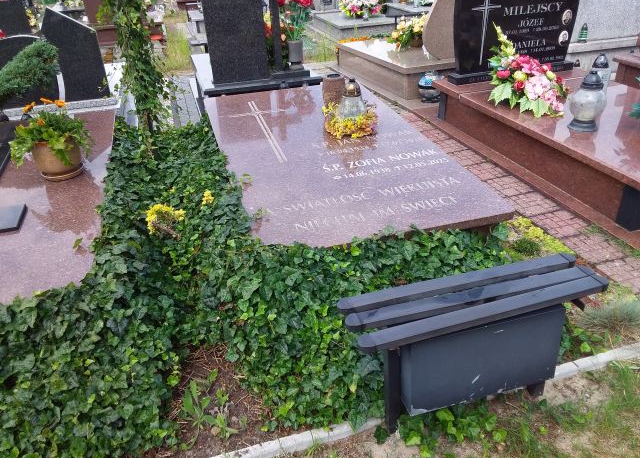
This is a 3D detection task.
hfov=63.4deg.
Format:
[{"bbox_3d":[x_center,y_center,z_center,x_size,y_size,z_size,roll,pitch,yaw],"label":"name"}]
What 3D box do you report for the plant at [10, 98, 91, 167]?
[{"bbox_3d":[-1.409,-0.476,2.764,0.380,0.360,0.350,-11,30,-13],"label":"plant"}]

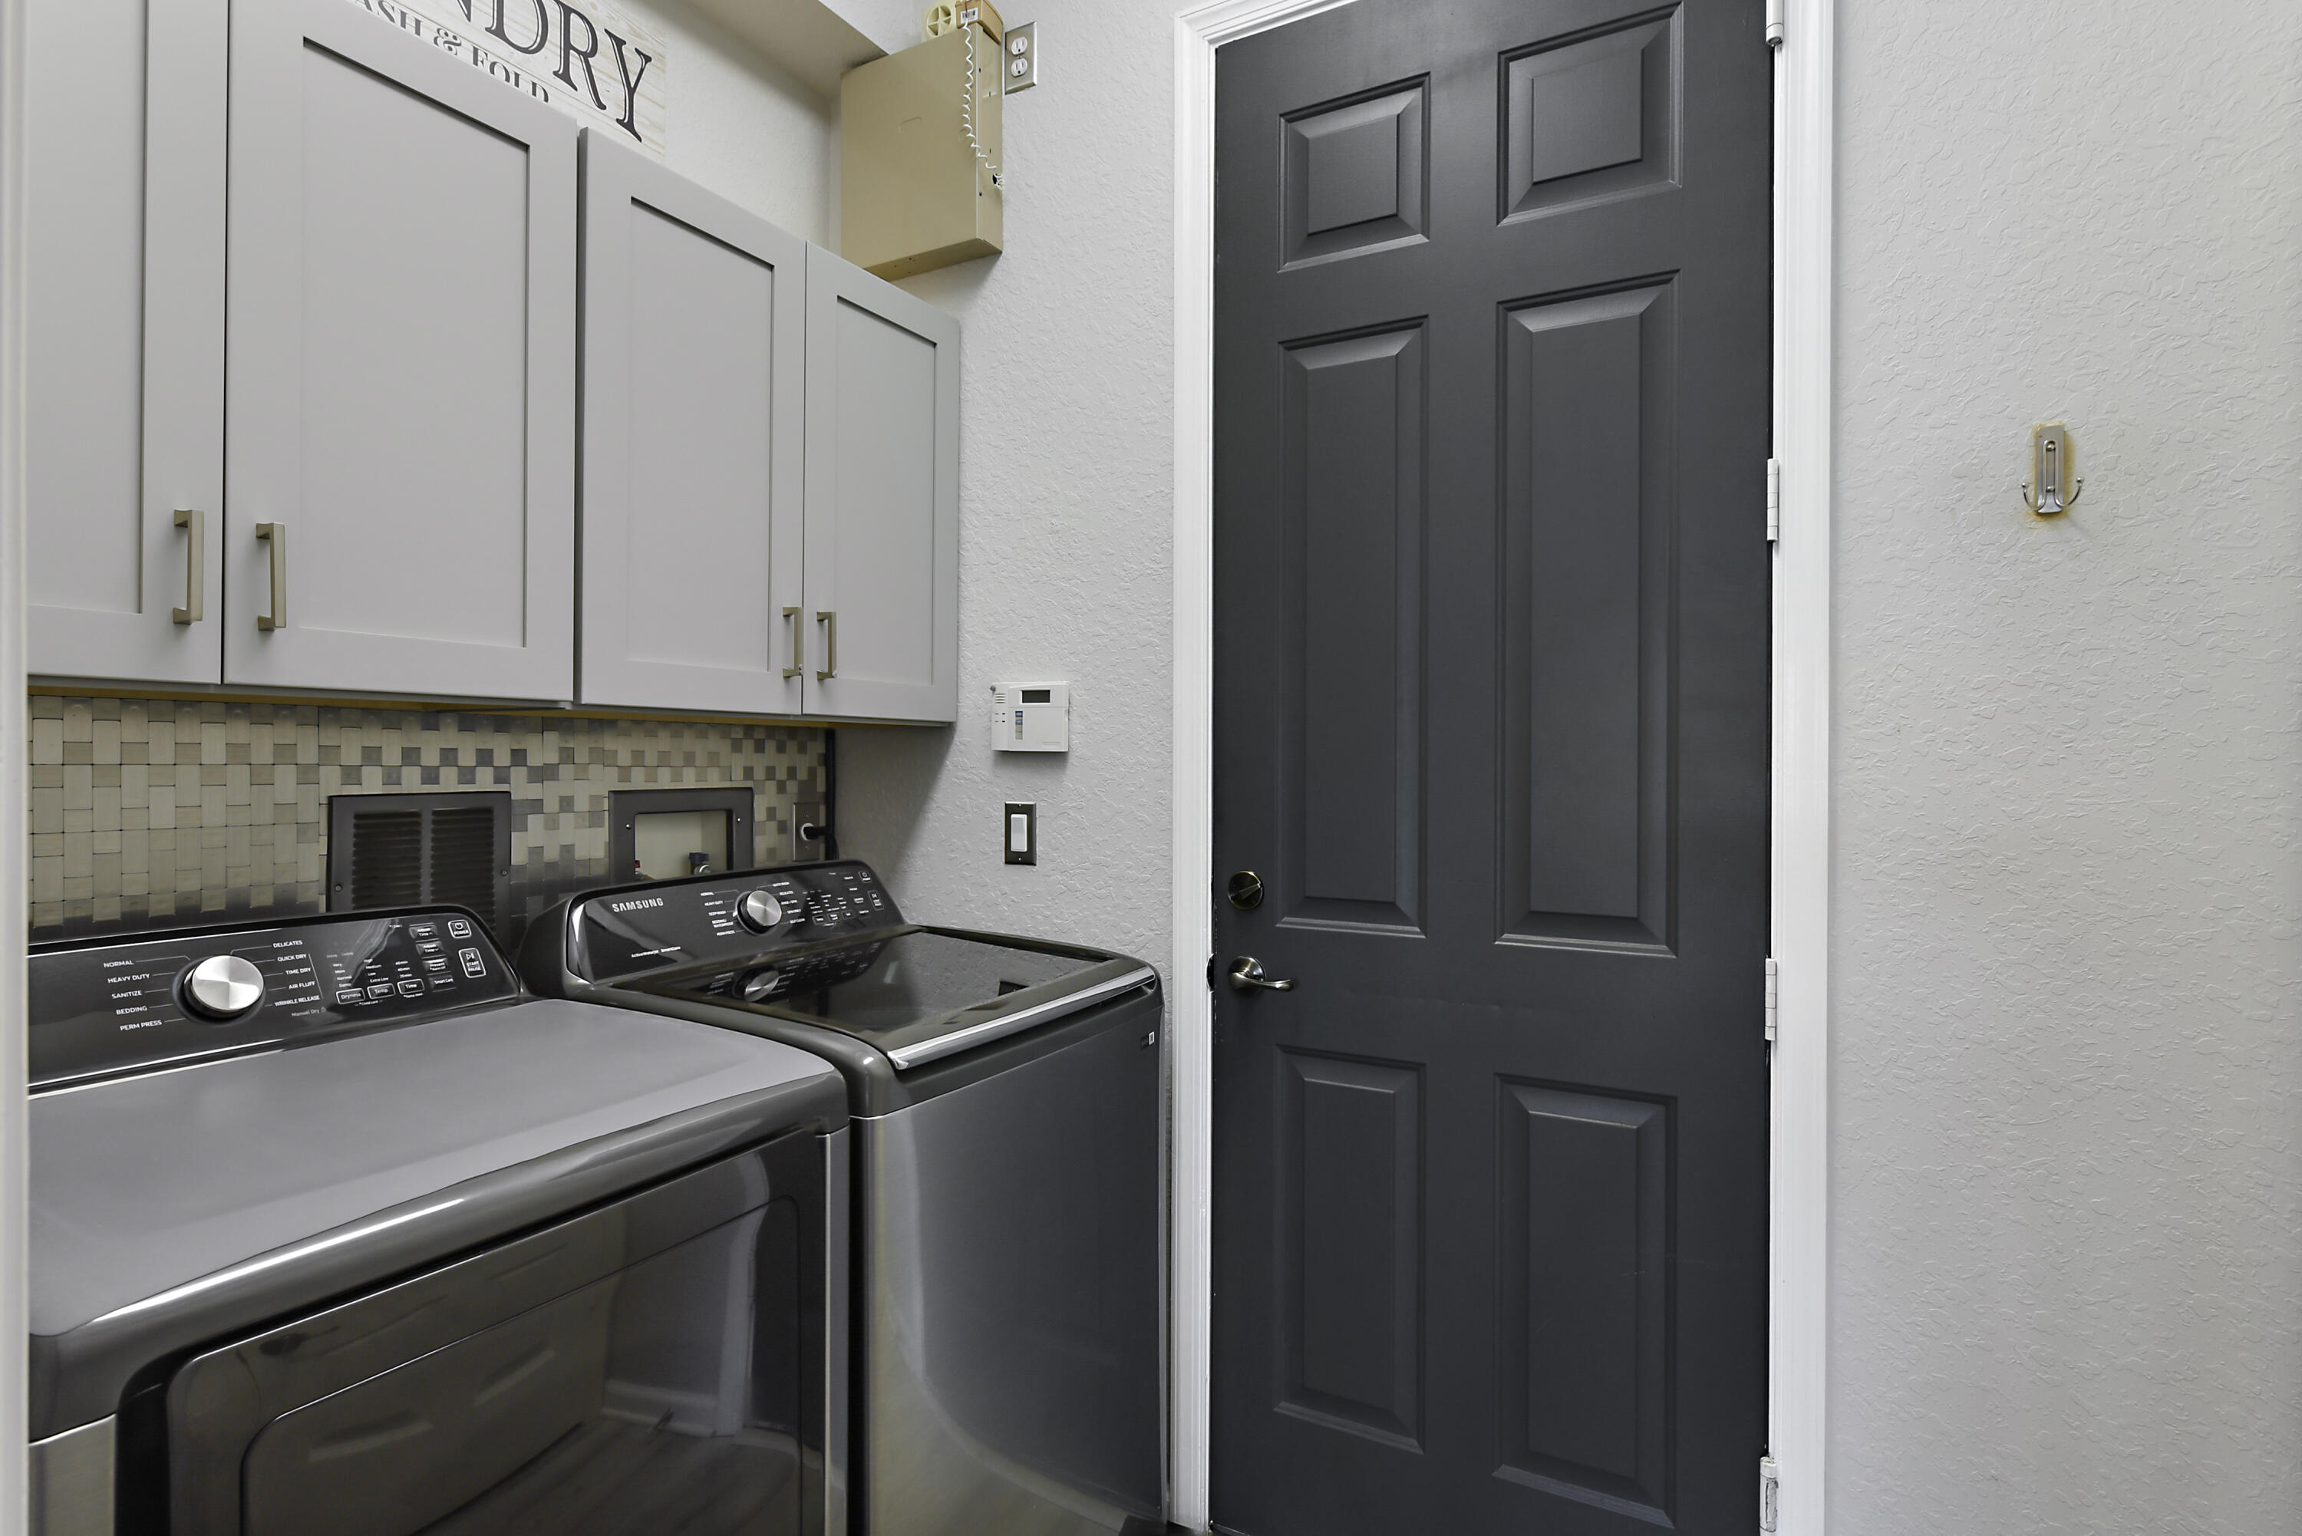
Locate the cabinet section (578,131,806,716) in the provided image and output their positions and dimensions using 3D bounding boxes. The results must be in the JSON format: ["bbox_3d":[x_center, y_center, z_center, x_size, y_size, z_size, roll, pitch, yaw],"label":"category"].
[{"bbox_3d":[-0.782,-0.452,1.723,0.330,0.749,0.385,0,0,29],"label":"cabinet section"}]

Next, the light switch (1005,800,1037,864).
[{"bbox_3d":[-0.237,0.120,2.100,0.070,0.113,0.010,0,0,28],"label":"light switch"}]

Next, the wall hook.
[{"bbox_3d":[1.077,-0.356,1.377,0.056,0.101,0.027,0,0,28],"label":"wall hook"}]

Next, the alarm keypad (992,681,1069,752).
[{"bbox_3d":[-0.218,-0.090,2.081,0.153,0.122,0.024,0,0,28],"label":"alarm keypad"}]

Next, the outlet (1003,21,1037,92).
[{"bbox_3d":[-0.236,-1.292,2.096,0.070,0.113,0.009,0,0,28],"label":"outlet"}]

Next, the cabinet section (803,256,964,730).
[{"bbox_3d":[-0.593,-0.456,2.059,0.330,0.753,0.387,0,0,29],"label":"cabinet section"}]

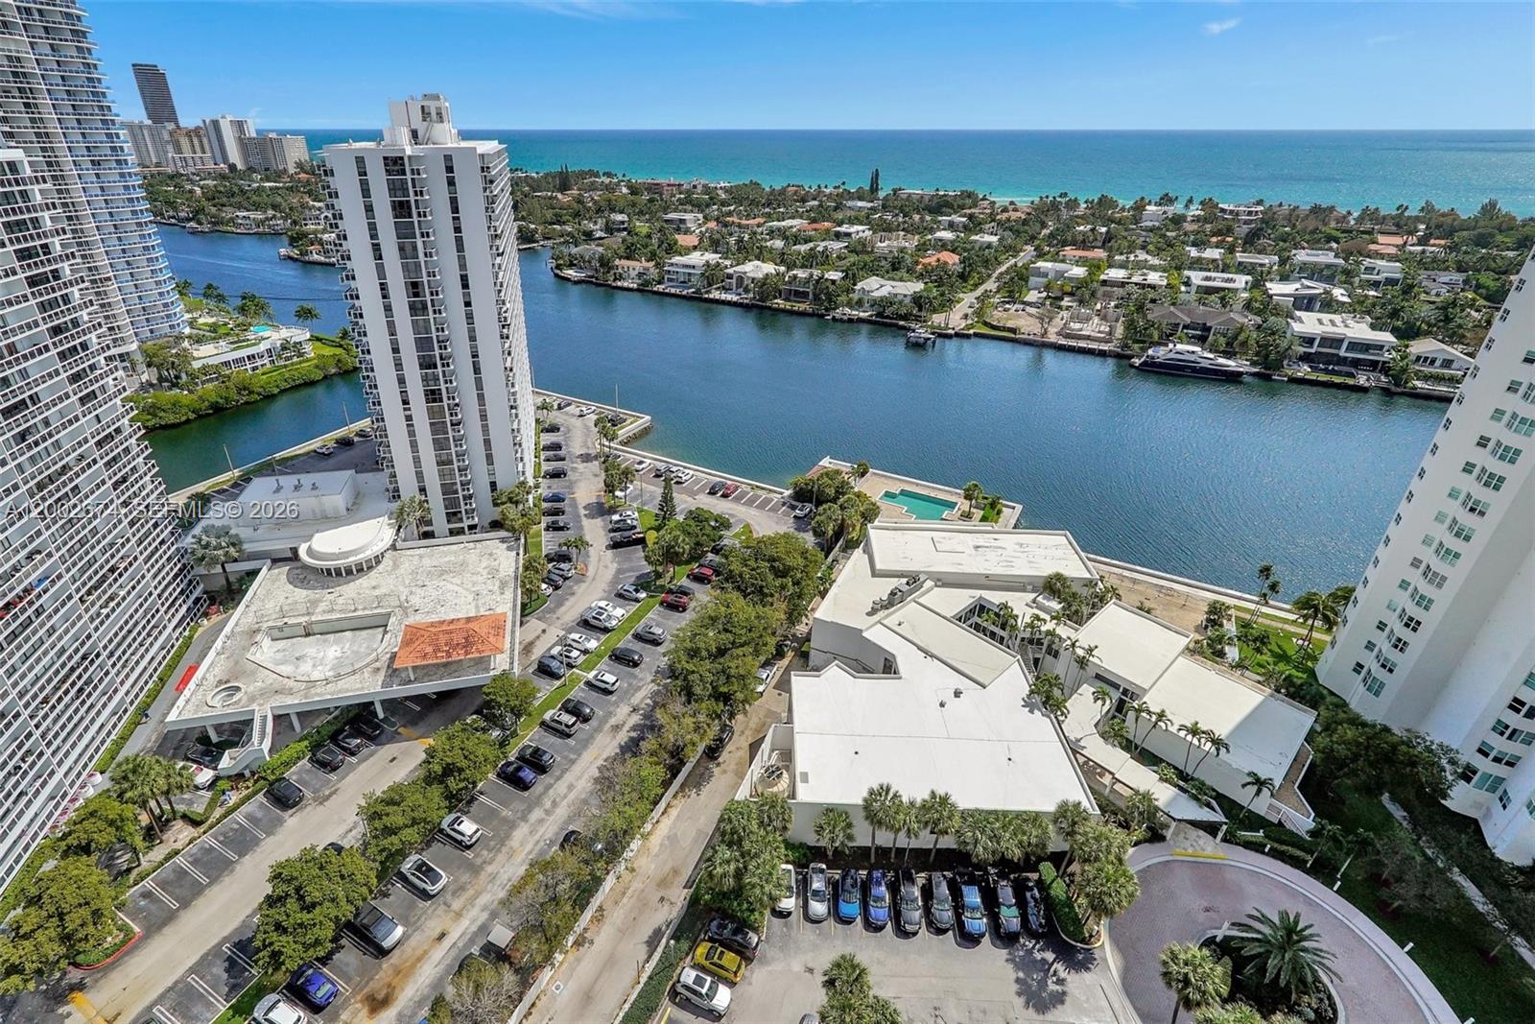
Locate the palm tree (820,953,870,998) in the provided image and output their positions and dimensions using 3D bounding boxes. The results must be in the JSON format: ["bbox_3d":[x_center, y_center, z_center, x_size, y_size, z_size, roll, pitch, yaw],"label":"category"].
[{"bbox_3d":[5.740,36.270,51.247,3.600,8.400,3.600,0,29,0],"label":"palm tree"}]

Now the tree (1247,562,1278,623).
[{"bbox_3d":[68.836,11.722,95.777,2.800,10.600,2.800,0,29,0],"label":"tree"}]

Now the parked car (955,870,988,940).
[{"bbox_3d":[19.144,37.028,64.054,1.920,1.750,4.750,1,29,3],"label":"parked car"}]

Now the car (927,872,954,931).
[{"bbox_3d":[16.130,35.820,62.980,1.900,1.650,4.680,3,30,5],"label":"car"}]

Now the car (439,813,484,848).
[{"bbox_3d":[-31.100,32.270,69.380,4.400,1.570,1.810,15,33,24],"label":"car"}]

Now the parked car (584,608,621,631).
[{"bbox_3d":[-25.192,16.374,103.460,5.200,1.800,1.930,13,32,22],"label":"parked car"}]

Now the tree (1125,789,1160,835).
[{"bbox_3d":[37.200,30.400,68.300,3.400,6.000,3.400,0,29,0],"label":"tree"}]

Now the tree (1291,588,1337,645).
[{"bbox_3d":[74.700,14.700,93.200,5.500,8.900,5.500,0,29,0],"label":"tree"}]

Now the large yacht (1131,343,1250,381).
[{"bbox_3d":[127.200,-46.300,205.500,30.400,8.400,6.600,14,32,24],"label":"large yacht"}]

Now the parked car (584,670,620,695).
[{"bbox_3d":[-20.574,20.952,85.185,4.750,1.650,1.900,15,33,25],"label":"parked car"}]

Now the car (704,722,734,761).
[{"bbox_3d":[-5.465,25.632,77.012,1.870,1.550,4.750,15,33,24],"label":"car"}]

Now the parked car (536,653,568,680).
[{"bbox_3d":[-28.400,20.330,89.710,4.300,1.550,1.810,15,33,24],"label":"parked car"}]

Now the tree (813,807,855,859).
[{"bbox_3d":[6.300,31.600,66.000,3.800,6.100,3.800,0,29,0],"label":"tree"}]

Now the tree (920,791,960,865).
[{"bbox_3d":[16.019,30.387,64.355,4.000,8.900,4.000,0,29,0],"label":"tree"}]

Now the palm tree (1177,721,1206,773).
[{"bbox_3d":[44.300,25.079,71.744,3.100,7.700,3.100,0,29,0],"label":"palm tree"}]

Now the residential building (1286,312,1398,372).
[{"bbox_3d":[176.442,-54.186,214.275,25.500,8.400,29.000,14,32,23],"label":"residential building"}]

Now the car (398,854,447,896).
[{"bbox_3d":[-32.700,34.290,64.863,4.850,1.600,1.920,15,33,25],"label":"car"}]

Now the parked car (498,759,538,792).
[{"bbox_3d":[-26.807,27.902,73.051,4.750,1.500,1.880,15,33,25],"label":"parked car"}]

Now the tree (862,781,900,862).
[{"bbox_3d":[10.000,29.002,62.473,3.500,10.000,3.500,0,29,0],"label":"tree"}]

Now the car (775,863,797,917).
[{"bbox_3d":[1.788,36.287,65.623,1.820,1.500,4.500,1,29,3],"label":"car"}]

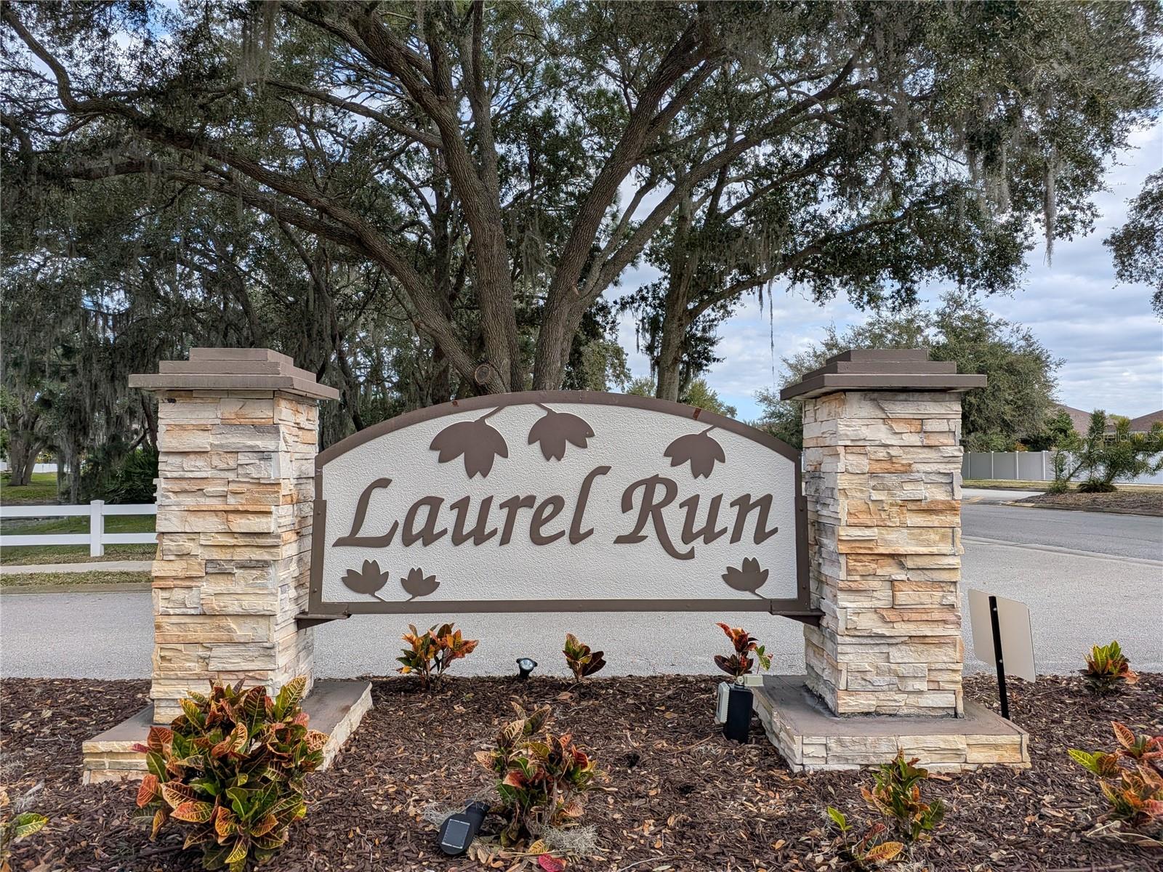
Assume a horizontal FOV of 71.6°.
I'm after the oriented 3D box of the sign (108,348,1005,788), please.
[{"bbox_3d":[-0.085,0.445,3.325,3.390,1.575,0.835,0,-2,-1],"label":"sign"}]

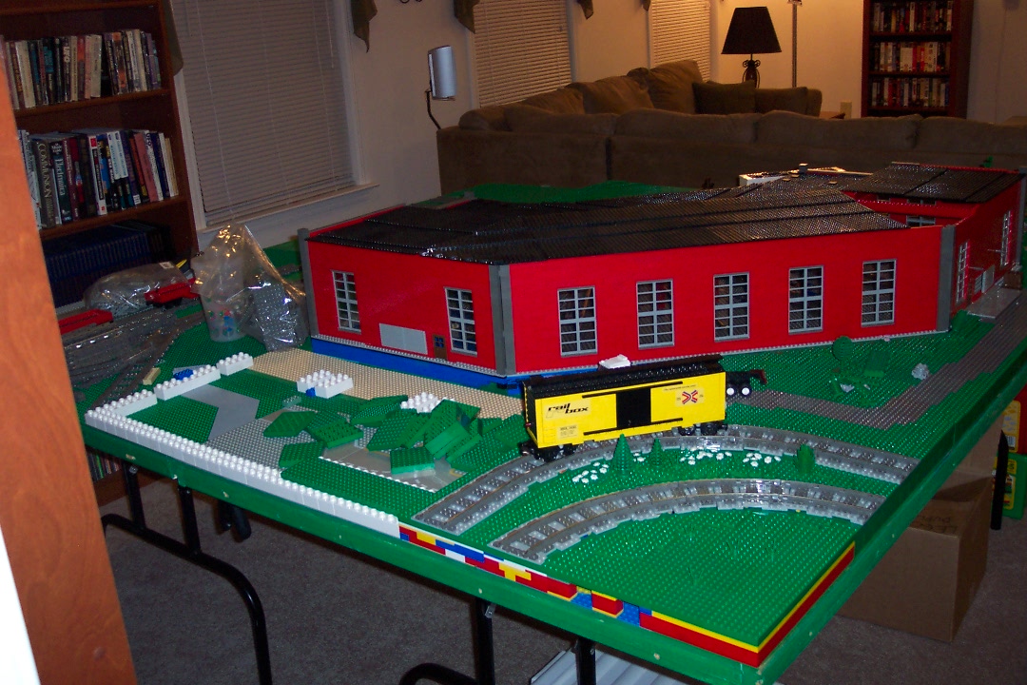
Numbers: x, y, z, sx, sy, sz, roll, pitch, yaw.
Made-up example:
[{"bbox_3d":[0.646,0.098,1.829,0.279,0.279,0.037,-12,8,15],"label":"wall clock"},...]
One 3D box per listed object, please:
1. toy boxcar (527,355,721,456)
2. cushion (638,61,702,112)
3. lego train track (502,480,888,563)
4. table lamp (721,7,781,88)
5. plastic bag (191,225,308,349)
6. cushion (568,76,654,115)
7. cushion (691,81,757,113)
[{"bbox_3d":[0.159,0.089,1.544,0.282,0.116,0.068,-8,19,-10],"label":"toy boxcar"},{"bbox_3d":[0.878,-1.224,5.745,0.210,0.480,0.550,11,24,37],"label":"cushion"},{"bbox_3d":[0.219,0.212,1.368,0.509,0.013,0.162,-6,19,-5],"label":"lego train track"},{"bbox_3d":[1.411,-1.678,6.454,0.355,0.600,0.355,0,19,12],"label":"table lamp"},{"bbox_3d":[-0.522,-0.110,2.157,0.235,0.220,0.160,-9,19,-13],"label":"plastic bag"},{"bbox_3d":[0.543,-1.064,5.353,0.210,0.470,0.600,11,24,37],"label":"cushion"},{"bbox_3d":[1.166,-1.252,6.011,0.390,0.380,0.150,11,24,37],"label":"cushion"}]

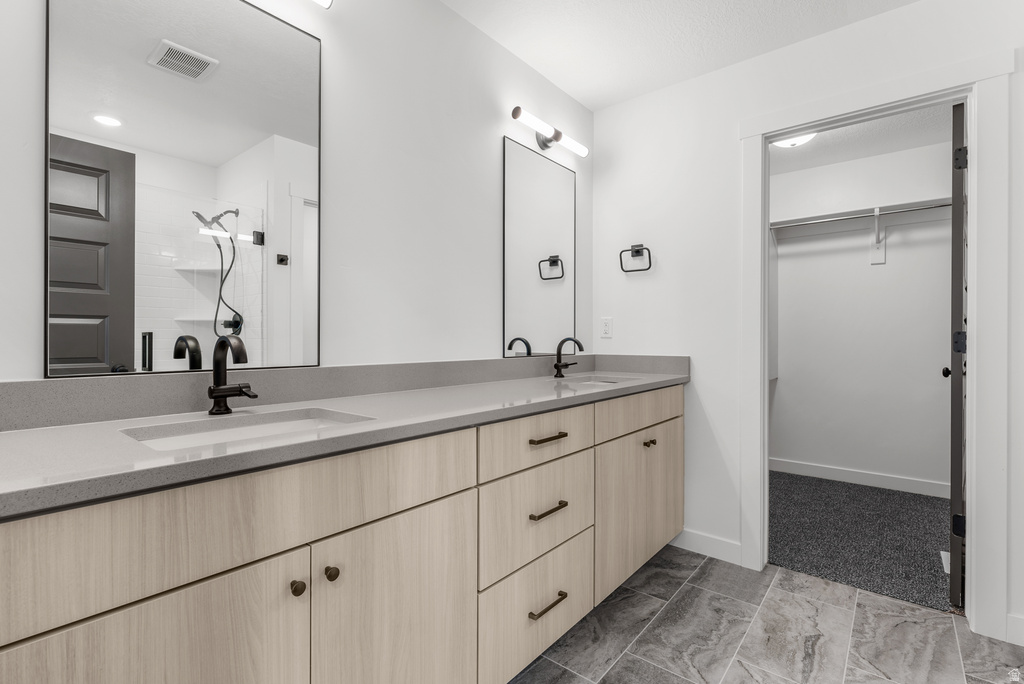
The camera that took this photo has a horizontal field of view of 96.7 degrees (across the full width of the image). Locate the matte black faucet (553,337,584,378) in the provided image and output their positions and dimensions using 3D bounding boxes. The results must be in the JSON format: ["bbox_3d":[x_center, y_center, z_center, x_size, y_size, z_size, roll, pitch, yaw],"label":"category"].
[{"bbox_3d":[0.299,0.080,2.282,0.170,0.193,0.102,0,0,40],"label":"matte black faucet"}]

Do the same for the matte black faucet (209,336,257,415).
[{"bbox_3d":[-0.678,0.081,1.127,0.170,0.193,0.102,0,0,40],"label":"matte black faucet"}]

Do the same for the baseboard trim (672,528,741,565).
[{"bbox_3d":[0.985,1.042,2.344,0.370,0.104,0.015,0,0,40],"label":"baseboard trim"}]

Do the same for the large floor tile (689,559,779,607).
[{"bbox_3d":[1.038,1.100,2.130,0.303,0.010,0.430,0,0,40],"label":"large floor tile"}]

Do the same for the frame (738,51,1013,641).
[{"bbox_3d":[1.500,0.010,1.986,0.910,2.150,0.140,0,0,40],"label":"frame"}]

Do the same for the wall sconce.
[{"bbox_3d":[0.201,-1.033,2.298,0.110,0.117,0.610,0,0,40],"label":"wall sconce"}]

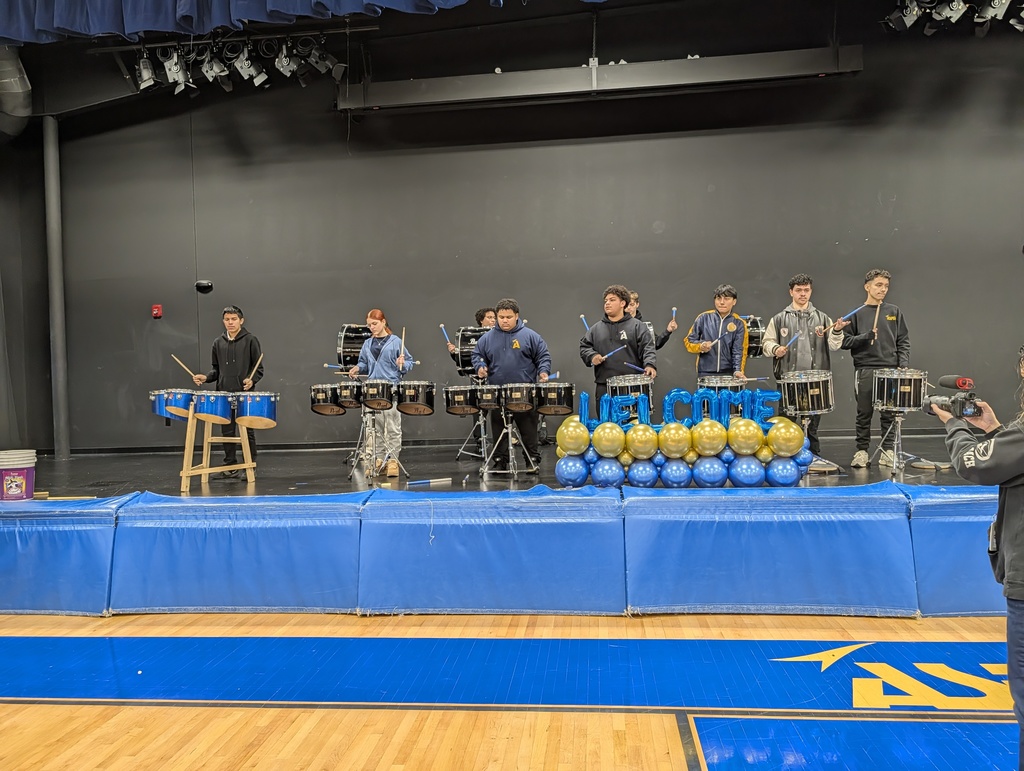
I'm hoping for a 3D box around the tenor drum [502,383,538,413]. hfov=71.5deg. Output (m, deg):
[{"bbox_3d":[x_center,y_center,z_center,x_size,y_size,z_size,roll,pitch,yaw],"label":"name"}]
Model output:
[{"bbox_3d":[0.068,0.111,6.430,0.300,0.265,0.300,-2,0,6],"label":"tenor drum"}]

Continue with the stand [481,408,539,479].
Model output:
[{"bbox_3d":[-0.012,0.489,6.310,0.530,0.650,0.470,-2,0,6],"label":"stand"}]

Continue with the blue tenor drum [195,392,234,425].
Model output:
[{"bbox_3d":[-2.569,0.189,6.120,0.335,0.290,0.335,-2,0,7],"label":"blue tenor drum"}]

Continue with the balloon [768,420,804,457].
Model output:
[{"bbox_3d":[1.938,0.381,5.020,0.250,0.255,0.250,-2,0,6],"label":"balloon"}]

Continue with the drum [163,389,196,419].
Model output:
[{"bbox_3d":[-2.826,0.158,6.070,0.285,0.260,0.285,-2,0,18],"label":"drum"}]

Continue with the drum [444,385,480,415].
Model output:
[{"bbox_3d":[-0.458,0.129,6.550,0.325,0.250,0.325,-2,2,7],"label":"drum"}]

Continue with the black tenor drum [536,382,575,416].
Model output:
[{"bbox_3d":[0.392,0.126,6.400,0.355,0.295,0.355,-2,0,12],"label":"black tenor drum"}]

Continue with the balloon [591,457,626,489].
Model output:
[{"bbox_3d":[0.738,0.666,5.440,0.255,0.255,0.255,-2,1,7],"label":"balloon"}]

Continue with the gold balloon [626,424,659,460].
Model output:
[{"bbox_3d":[0.938,0.409,5.130,0.235,0.250,0.240,-2,0,7],"label":"gold balloon"}]

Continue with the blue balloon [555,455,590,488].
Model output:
[{"bbox_3d":[0.444,0.635,5.220,0.245,0.240,0.245,-2,0,7],"label":"blue balloon"}]

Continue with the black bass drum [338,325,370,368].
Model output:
[{"bbox_3d":[-1.620,-0.378,7.750,0.400,0.580,0.580,-2,0,0],"label":"black bass drum"}]

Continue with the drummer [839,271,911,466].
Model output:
[{"bbox_3d":[3.211,-0.163,6.280,0.570,1.730,0.440,-2,0,10],"label":"drummer"}]

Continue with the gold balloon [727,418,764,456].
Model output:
[{"bbox_3d":[1.725,0.391,5.240,0.255,0.265,0.255,-2,1,7],"label":"gold balloon"}]

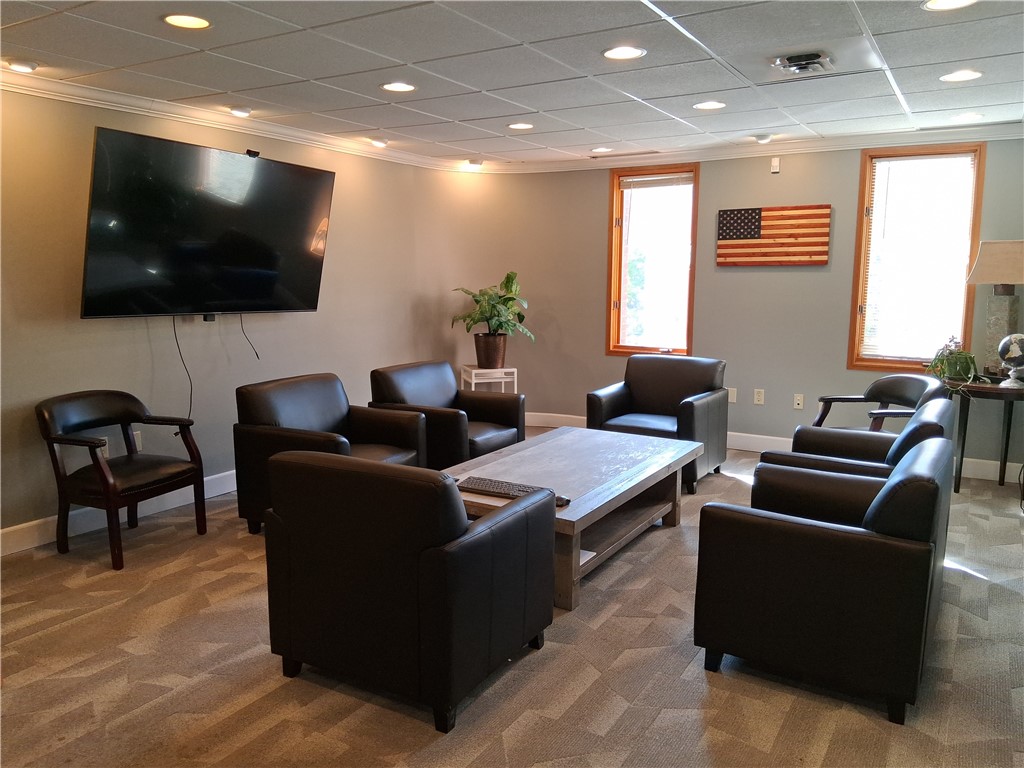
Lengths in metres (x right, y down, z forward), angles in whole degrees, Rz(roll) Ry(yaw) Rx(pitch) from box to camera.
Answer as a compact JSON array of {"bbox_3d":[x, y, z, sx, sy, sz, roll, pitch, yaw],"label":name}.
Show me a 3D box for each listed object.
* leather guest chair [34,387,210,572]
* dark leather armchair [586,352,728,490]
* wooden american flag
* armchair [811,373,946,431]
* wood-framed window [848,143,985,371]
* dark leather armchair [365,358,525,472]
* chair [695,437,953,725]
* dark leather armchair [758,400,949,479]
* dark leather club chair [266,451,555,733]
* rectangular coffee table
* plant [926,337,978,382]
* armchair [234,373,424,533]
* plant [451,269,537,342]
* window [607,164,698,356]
[{"bbox_3d":[-2.014,0.443,3.959,0.616,0.788,0.616,4,9,23],"label":"leather guest chair"},{"bbox_3d":[1.004,0.248,5.254,0.745,0.798,0.717,5,10,30],"label":"dark leather armchair"},{"bbox_3d":[1.949,-1.100,5.763,0.813,0.426,0.035,5,10,31],"label":"wooden american flag"},{"bbox_3d":[2.233,0.350,4.618,0.616,0.788,0.616,-1,9,-10],"label":"armchair"},{"bbox_3d":[2.757,-0.836,5.270,0.765,1.530,0.100,5,10,31],"label":"wood-framed window"},{"bbox_3d":[-0.404,0.290,4.893,0.700,0.795,0.745,5,10,32],"label":"dark leather armchair"},{"bbox_3d":[1.137,0.607,2.784,0.700,0.795,0.745,5,10,31],"label":"chair"},{"bbox_3d":[1.607,0.499,3.585,0.717,0.798,0.745,5,10,31],"label":"dark leather armchair"},{"bbox_3d":[-0.338,0.614,2.716,0.745,0.795,0.700,5,10,29],"label":"dark leather club chair"},{"bbox_3d":[0.294,0.613,4.103,0.938,0.392,1.679,5,10,31],"label":"rectangular coffee table"},{"bbox_3d":[2.788,-0.167,4.902,0.300,0.270,0.280,5,10,29],"label":"plant"},{"bbox_3d":[-0.974,0.395,4.255,0.717,0.798,0.745,4,9,23],"label":"armchair"},{"bbox_3d":[-0.165,-0.664,6.505,0.702,0.584,0.626,0,9,-1],"label":"plant"},{"bbox_3d":[1.150,-0.994,6.308,0.742,1.530,0.091,5,10,31],"label":"window"}]

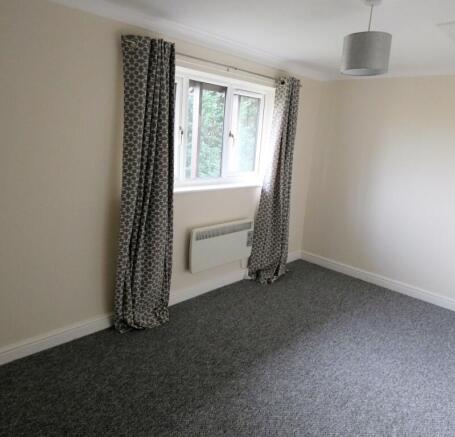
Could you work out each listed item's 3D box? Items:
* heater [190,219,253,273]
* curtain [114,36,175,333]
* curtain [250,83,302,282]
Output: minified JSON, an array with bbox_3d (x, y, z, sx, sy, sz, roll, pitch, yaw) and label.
[{"bbox_3d":[-0.058,0.253,3.429,0.842,0.423,0.100,-9,19,-43],"label":"heater"},{"bbox_3d":[-0.633,-0.186,2.618,0.504,2.230,0.182,-9,19,-43],"label":"curtain"},{"bbox_3d":[0.544,-0.380,3.736,0.666,2.227,0.190,-9,19,-43],"label":"curtain"}]

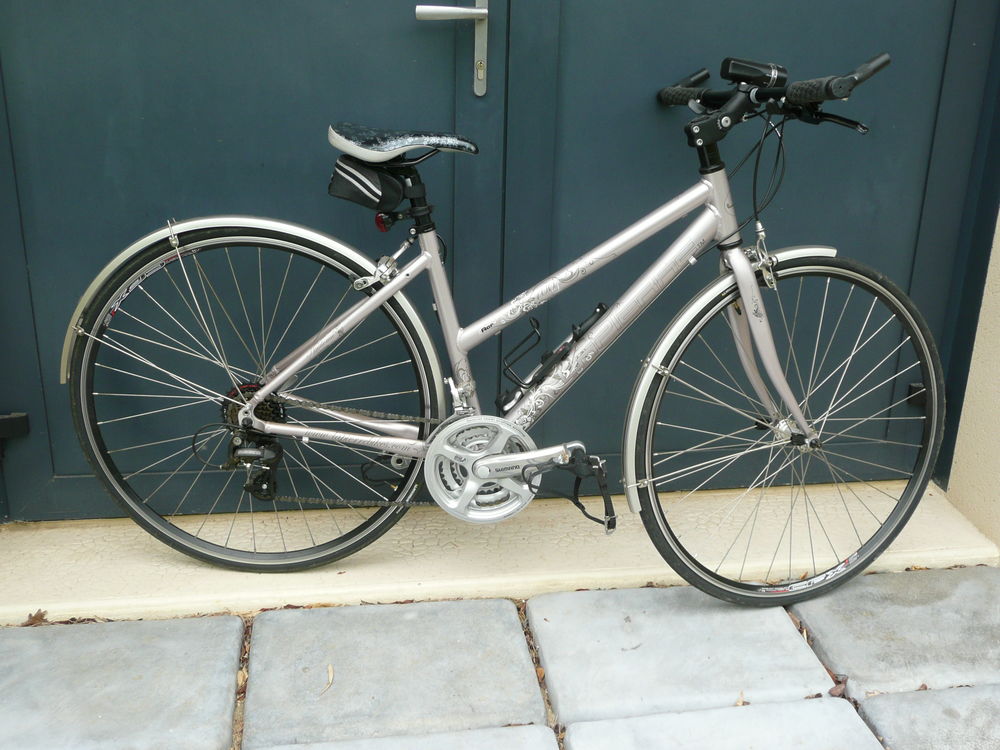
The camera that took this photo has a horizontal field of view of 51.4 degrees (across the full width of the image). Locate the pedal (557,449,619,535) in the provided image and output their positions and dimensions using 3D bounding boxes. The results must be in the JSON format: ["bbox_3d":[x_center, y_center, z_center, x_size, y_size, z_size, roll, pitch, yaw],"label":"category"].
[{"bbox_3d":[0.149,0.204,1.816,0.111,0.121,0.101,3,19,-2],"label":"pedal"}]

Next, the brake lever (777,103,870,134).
[{"bbox_3d":[0.513,-0.408,1.652,0.058,0.050,0.159,-9,16,-30],"label":"brake lever"}]

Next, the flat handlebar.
[{"bbox_3d":[0.449,-0.507,1.806,0.121,0.077,0.574,-5,14,-18],"label":"flat handlebar"}]

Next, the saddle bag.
[{"bbox_3d":[-0.223,-0.329,1.782,0.126,0.081,0.076,15,18,-5],"label":"saddle bag"}]

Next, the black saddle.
[{"bbox_3d":[-0.160,-0.395,1.760,0.258,0.062,0.149,3,19,-2],"label":"black saddle"}]

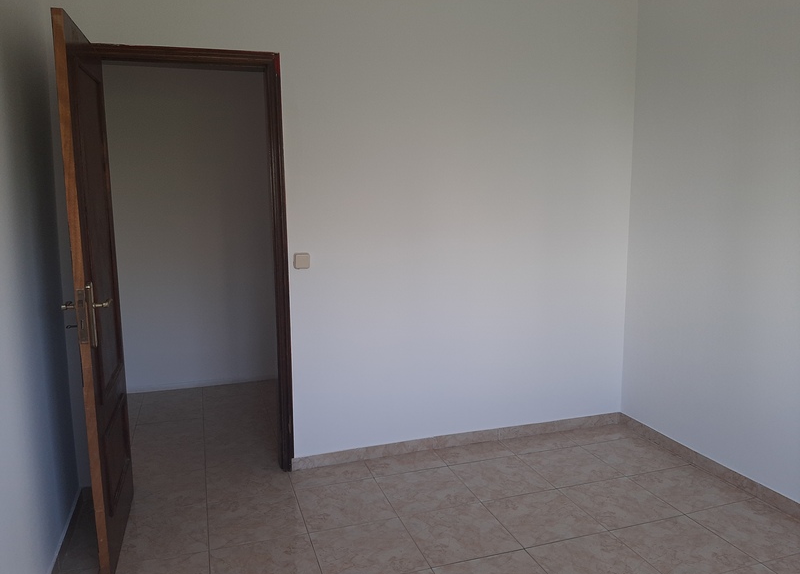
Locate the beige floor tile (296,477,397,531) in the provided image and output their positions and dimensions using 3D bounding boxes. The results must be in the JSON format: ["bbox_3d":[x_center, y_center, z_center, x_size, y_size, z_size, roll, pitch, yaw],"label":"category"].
[{"bbox_3d":[-0.258,1.009,2.890,0.400,0.010,0.400,-3,9,-18],"label":"beige floor tile"}]

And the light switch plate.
[{"bbox_3d":[-0.484,-0.128,3.099,0.083,0.083,0.012,-3,9,-18],"label":"light switch plate"}]

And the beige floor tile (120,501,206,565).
[{"bbox_3d":[-1.018,1.055,2.646,0.400,0.010,0.400,-3,9,-18],"label":"beige floor tile"}]

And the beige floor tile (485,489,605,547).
[{"bbox_3d":[0.627,1.017,2.759,0.400,0.010,0.400,-3,9,-18],"label":"beige floor tile"}]

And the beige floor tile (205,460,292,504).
[{"bbox_3d":[-0.762,0.977,3.144,0.400,0.010,0.400,-3,9,-18],"label":"beige floor tile"}]

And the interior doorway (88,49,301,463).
[{"bbox_3d":[-0.981,-0.053,3.015,0.840,2.070,0.140,-3,9,-18],"label":"interior doorway"}]

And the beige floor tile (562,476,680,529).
[{"bbox_3d":[1.007,0.994,2.881,0.400,0.010,0.400,-3,9,-18],"label":"beige floor tile"}]

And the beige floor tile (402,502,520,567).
[{"bbox_3d":[0.247,1.040,2.636,0.400,0.010,0.400,-3,9,-18],"label":"beige floor tile"}]

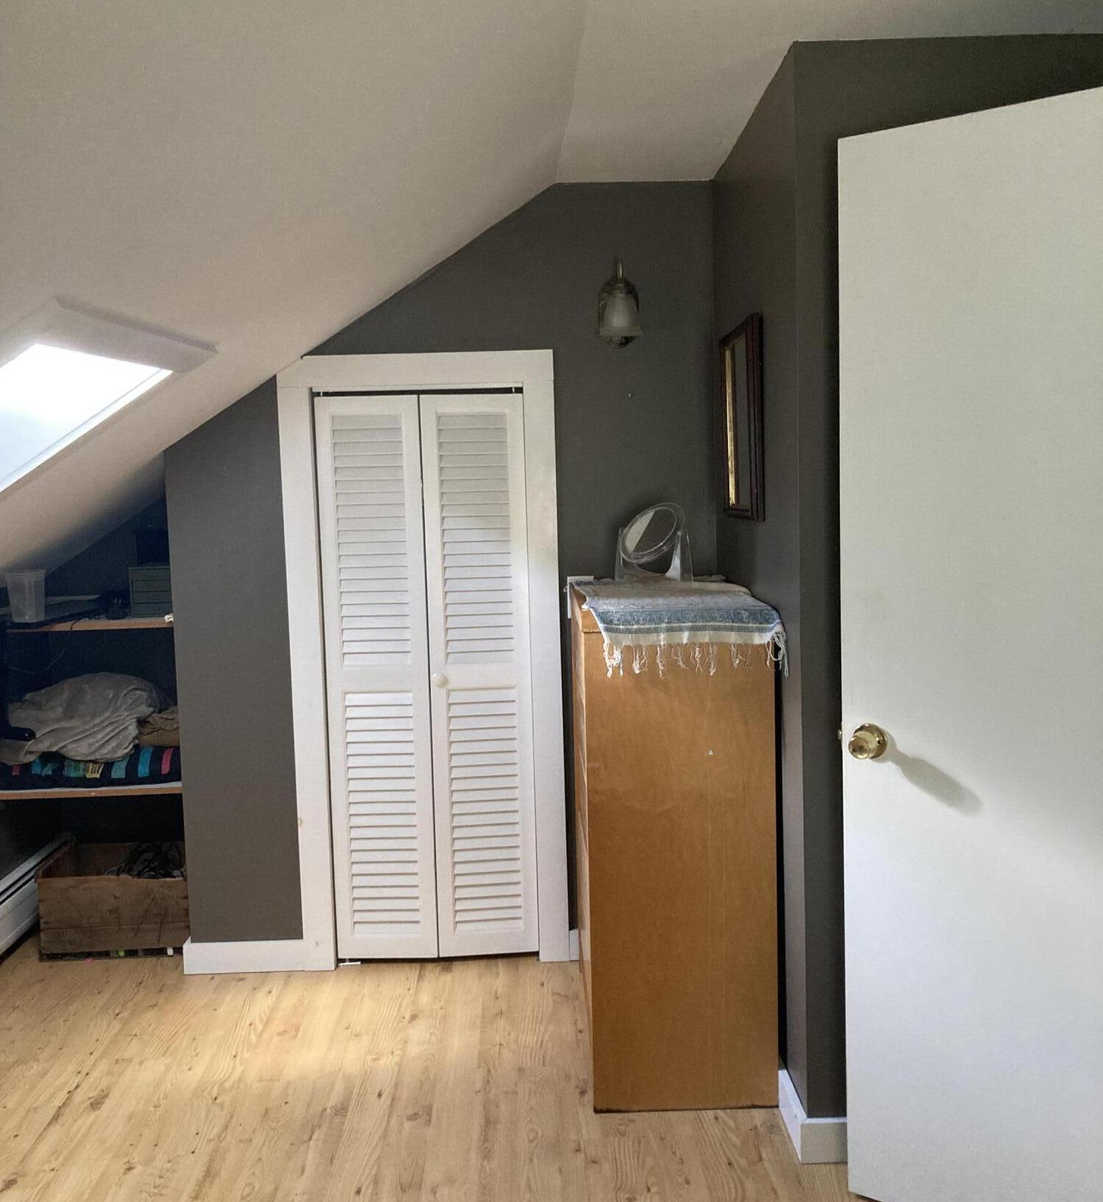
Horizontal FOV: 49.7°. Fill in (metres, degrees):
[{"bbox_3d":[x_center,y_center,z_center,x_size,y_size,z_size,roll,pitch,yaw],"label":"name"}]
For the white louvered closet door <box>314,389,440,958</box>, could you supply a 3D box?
[{"bbox_3d":[-0.506,0.238,3.487,0.297,1.655,0.033,-1,5,3],"label":"white louvered closet door"}]

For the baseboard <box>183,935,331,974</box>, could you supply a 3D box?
[{"bbox_3d":[-0.870,1.057,3.539,0.445,0.092,0.020,-2,5,-1],"label":"baseboard"}]

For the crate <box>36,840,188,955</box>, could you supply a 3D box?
[{"bbox_3d":[-1.357,0.960,3.861,0.475,0.262,0.370,-2,5,-3],"label":"crate"}]

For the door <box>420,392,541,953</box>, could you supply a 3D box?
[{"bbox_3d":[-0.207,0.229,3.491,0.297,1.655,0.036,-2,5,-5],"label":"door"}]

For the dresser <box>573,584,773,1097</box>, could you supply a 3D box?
[{"bbox_3d":[0.284,0.545,3.044,0.420,1.130,0.830,-2,5,-1],"label":"dresser"}]

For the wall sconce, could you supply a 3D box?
[{"bbox_3d":[0.190,-0.834,3.343,0.122,0.238,0.150,-2,5,-1],"label":"wall sconce"}]

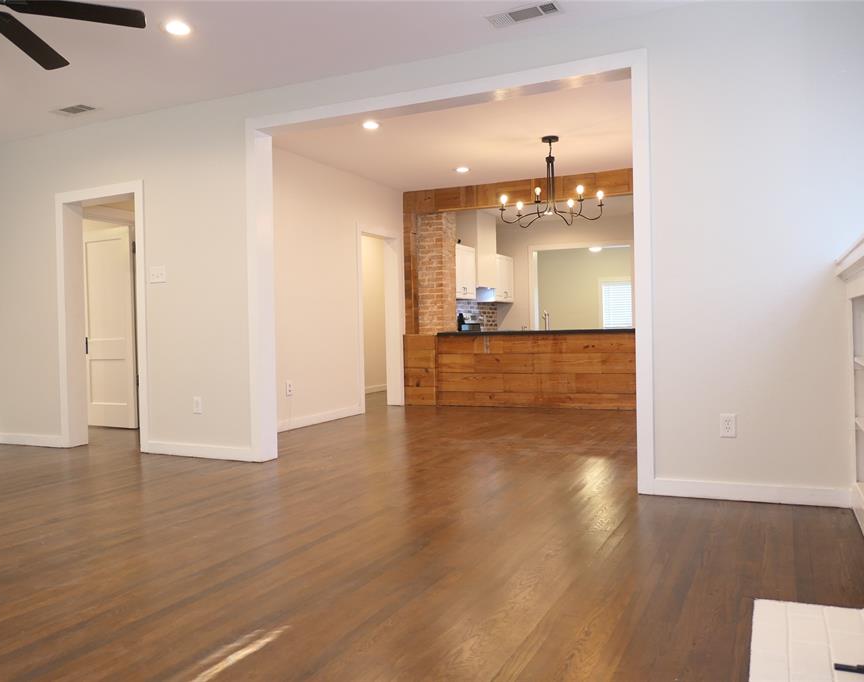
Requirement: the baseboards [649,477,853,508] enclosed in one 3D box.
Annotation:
[{"bbox_3d":[1.645,0.798,3.587,0.967,0.095,0.022,-1,1,26],"label":"baseboards"}]

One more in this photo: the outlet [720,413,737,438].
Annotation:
[{"bbox_3d":[1.570,0.448,3.614,0.074,0.120,0.010,-1,1,26],"label":"outlet"}]

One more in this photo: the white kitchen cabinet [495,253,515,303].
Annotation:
[{"bbox_3d":[1.060,-1.016,11.290,0.320,0.775,0.800,-1,1,26],"label":"white kitchen cabinet"}]

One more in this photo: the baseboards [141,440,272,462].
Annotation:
[{"bbox_3d":[-1.782,0.845,5.230,1.231,0.095,0.022,-1,1,26],"label":"baseboards"}]

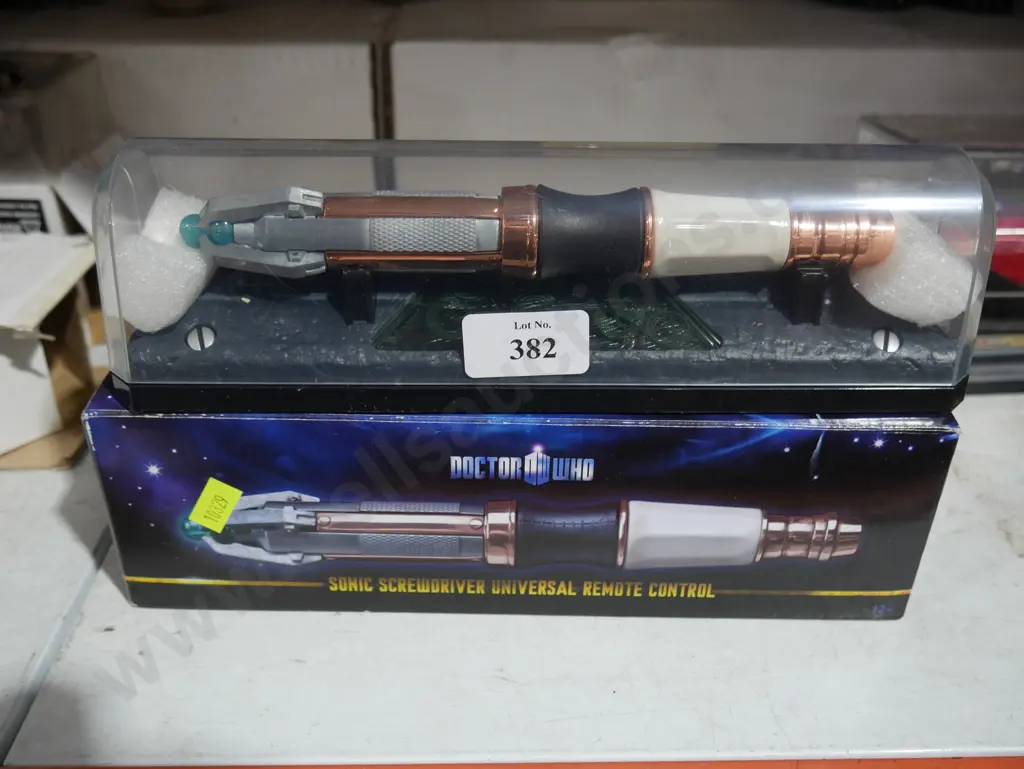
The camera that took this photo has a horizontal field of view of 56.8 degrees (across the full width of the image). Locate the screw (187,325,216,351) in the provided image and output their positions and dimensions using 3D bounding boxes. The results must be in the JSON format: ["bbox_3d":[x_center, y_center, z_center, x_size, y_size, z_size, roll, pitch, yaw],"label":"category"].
[{"bbox_3d":[-0.096,-0.014,0.293,0.008,0.003,0.008,0,63,-2],"label":"screw"}]

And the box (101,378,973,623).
[{"bbox_3d":[0.002,0.029,0.336,0.265,0.076,0.068,1,29,0],"label":"box"}]

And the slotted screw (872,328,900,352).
[{"bbox_3d":[0.118,-0.013,0.301,0.008,0.003,0.008,0,63,-2],"label":"slotted screw"}]

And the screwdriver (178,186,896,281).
[{"bbox_3d":[0.009,-0.047,0.294,0.222,0.029,0.030,0,29,-1],"label":"screwdriver"}]

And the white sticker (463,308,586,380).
[{"bbox_3d":[0.004,-0.012,0.287,0.038,0.021,0.001,-2,27,0],"label":"white sticker"}]

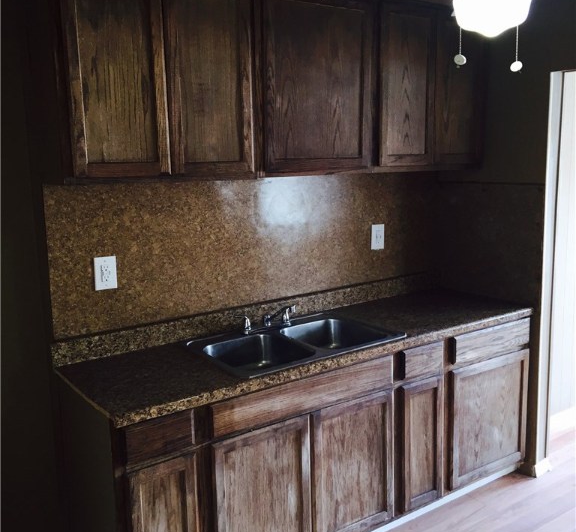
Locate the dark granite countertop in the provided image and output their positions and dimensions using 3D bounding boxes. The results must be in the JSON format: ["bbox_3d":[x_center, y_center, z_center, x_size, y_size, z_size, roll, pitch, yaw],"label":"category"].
[{"bbox_3d":[0.158,0.314,2.804,2.144,0.046,0.637,-8,12,-35],"label":"dark granite countertop"}]

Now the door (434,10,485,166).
[{"bbox_3d":[0.850,-0.855,3.189,0.370,0.712,0.025,-8,12,-35],"label":"door"}]

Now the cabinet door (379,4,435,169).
[{"bbox_3d":[0.550,-0.813,2.977,0.364,0.712,0.025,-8,12,-35],"label":"cabinet door"}]

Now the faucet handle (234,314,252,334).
[{"bbox_3d":[-0.211,0.273,2.997,0.064,0.074,0.037,-8,12,-33],"label":"faucet handle"}]

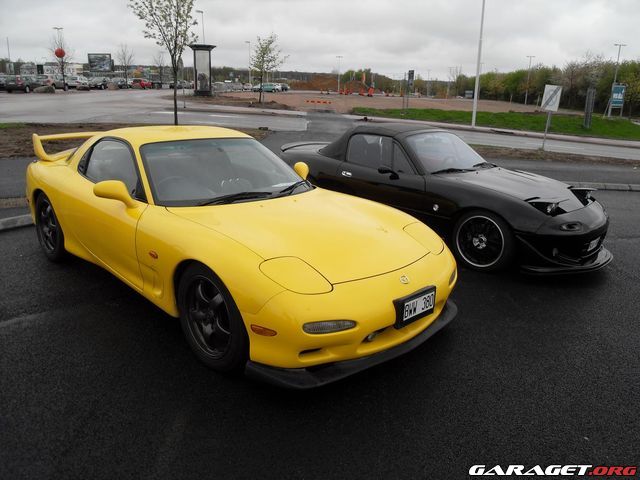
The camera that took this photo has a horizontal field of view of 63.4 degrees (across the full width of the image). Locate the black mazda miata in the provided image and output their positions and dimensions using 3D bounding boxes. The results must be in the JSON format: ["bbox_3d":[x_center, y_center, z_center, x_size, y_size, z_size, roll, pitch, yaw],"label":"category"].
[{"bbox_3d":[1.188,-0.652,5.828,3.970,1.220,1.680,16,21,39],"label":"black mazda miata"}]

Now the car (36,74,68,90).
[{"bbox_3d":[-28.366,-16.733,55.000,1.780,1.500,4.400,3,16,4],"label":"car"}]

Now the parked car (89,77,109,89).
[{"bbox_3d":[-25.922,-18.440,61.000,1.750,1.480,4.300,0,16,-6],"label":"parked car"}]

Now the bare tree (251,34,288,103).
[{"bbox_3d":[-4.004,-13.733,41.870,2.900,5.300,2.900,2,17,0],"label":"bare tree"}]

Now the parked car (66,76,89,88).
[{"bbox_3d":[-28.973,-18.767,62.061,1.770,1.460,4.500,0,17,-8],"label":"parked car"}]

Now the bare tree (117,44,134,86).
[{"bbox_3d":[-23.806,-21.255,63.248,2.200,5.390,2.200,2,16,0],"label":"bare tree"}]

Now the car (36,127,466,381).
[{"bbox_3d":[-0.905,-0.278,4.214,4.240,1.230,1.780,18,22,42],"label":"car"}]

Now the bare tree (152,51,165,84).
[{"bbox_3d":[-23.243,-24.476,74.286,1.900,5.120,1.900,2,16,0],"label":"bare tree"}]

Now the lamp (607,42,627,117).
[{"bbox_3d":[28.947,-15.618,50.307,1.300,6.600,0.300,2,17,0],"label":"lamp"}]

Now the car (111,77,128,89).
[{"bbox_3d":[-30.083,-23.541,77.869,1.750,1.460,4.300,2,17,0],"label":"car"}]

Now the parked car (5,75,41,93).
[{"bbox_3d":[-25.972,-13.726,45.579,1.780,1.480,4.400,0,17,-7],"label":"parked car"}]

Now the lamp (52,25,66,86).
[{"bbox_3d":[-32.394,-22.788,64.990,1.300,7.240,0.400,2,16,0],"label":"lamp"}]

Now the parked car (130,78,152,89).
[{"bbox_3d":[-26.974,-23.699,78.829,1.720,1.450,4.100,3,17,1],"label":"parked car"}]

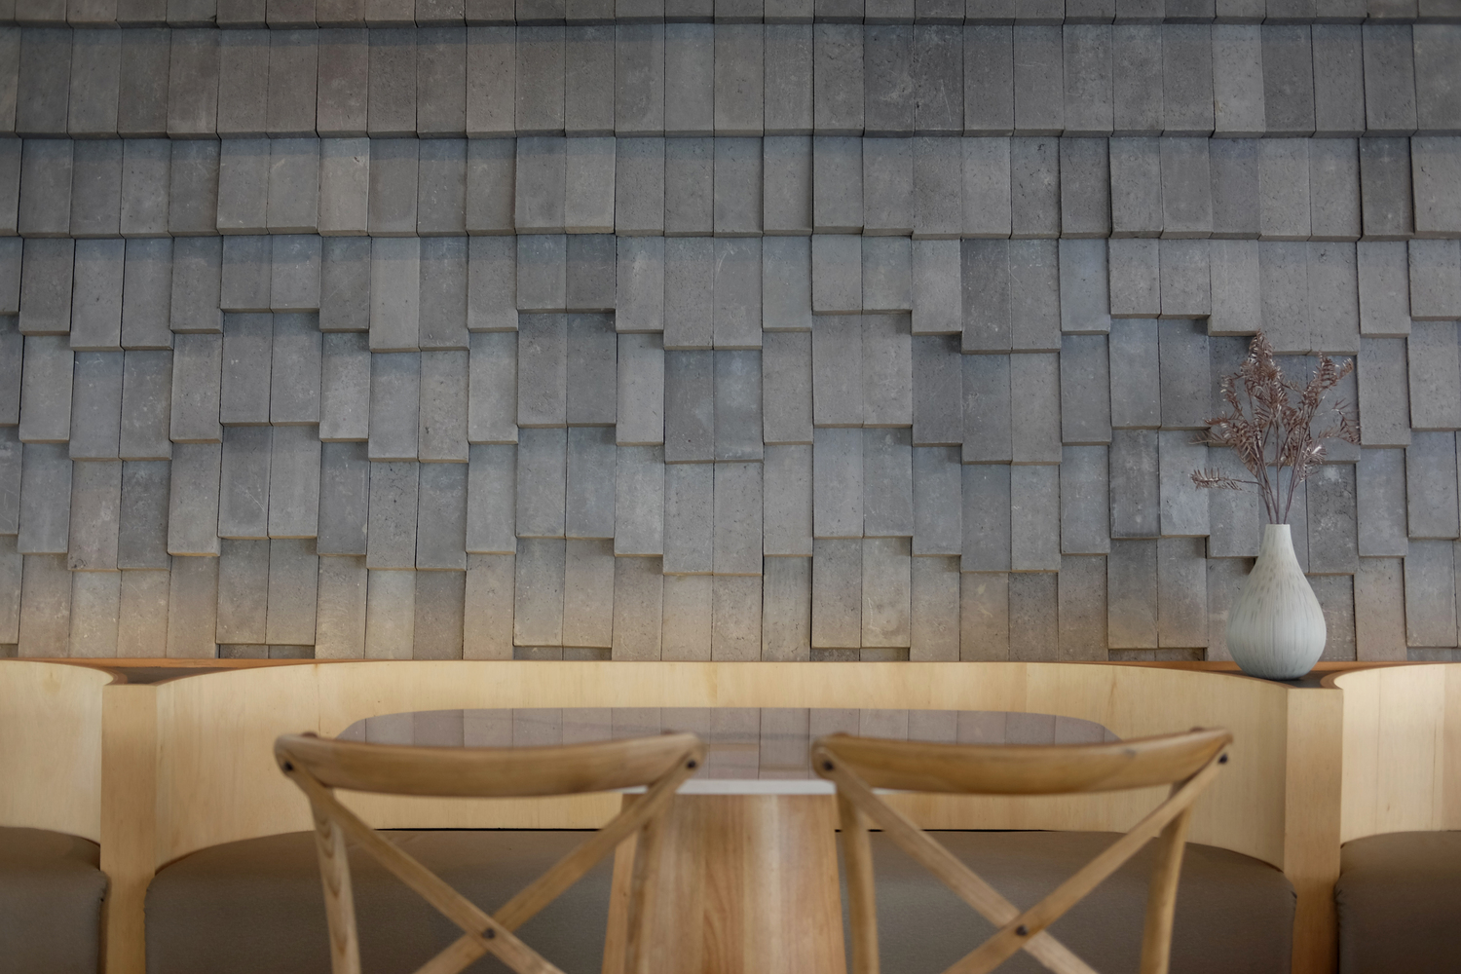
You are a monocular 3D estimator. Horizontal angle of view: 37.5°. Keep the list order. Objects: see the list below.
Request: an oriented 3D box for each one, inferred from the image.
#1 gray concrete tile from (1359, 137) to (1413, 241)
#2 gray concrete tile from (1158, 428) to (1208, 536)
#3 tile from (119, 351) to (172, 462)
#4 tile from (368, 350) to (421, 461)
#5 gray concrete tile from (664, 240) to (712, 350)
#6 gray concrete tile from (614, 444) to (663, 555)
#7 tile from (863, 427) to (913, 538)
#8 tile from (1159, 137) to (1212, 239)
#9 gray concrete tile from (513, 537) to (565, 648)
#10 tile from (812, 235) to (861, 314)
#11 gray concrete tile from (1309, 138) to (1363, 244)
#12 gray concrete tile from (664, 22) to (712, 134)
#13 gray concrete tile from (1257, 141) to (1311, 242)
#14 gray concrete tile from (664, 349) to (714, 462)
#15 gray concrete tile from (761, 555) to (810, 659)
[{"bbox_3d":[1.264,-0.579,4.166,0.096,0.197,0.040,0,-8,0],"label":"gray concrete tile"},{"bbox_3d":[0.891,-0.007,4.257,0.098,0.216,0.050,0,-7,1],"label":"gray concrete tile"},{"bbox_3d":[-1.161,-0.162,4.294,0.099,0.219,0.050,0,-7,1],"label":"tile"},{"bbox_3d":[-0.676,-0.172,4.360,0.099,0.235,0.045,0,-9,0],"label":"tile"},{"bbox_3d":[-0.079,-0.373,4.189,0.095,0.215,0.043,0,-9,0],"label":"gray concrete tile"},{"bbox_3d":[-0.184,0.020,4.365,0.099,0.240,0.042,0,-9,0],"label":"gray concrete tile"},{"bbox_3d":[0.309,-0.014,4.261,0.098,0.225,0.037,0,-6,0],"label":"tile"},{"bbox_3d":[0.915,-0.613,4.338,0.099,0.215,0.043,0,-7,1],"label":"tile"},{"bbox_3d":[-0.370,0.205,4.189,0.095,0.215,0.043,0,-9,0],"label":"gray concrete tile"},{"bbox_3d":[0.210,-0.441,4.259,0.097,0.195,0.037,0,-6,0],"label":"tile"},{"bbox_3d":[1.186,-0.585,4.237,0.098,0.199,0.050,0,-7,1],"label":"gray concrete tile"},{"bbox_3d":[-0.079,-0.784,4.160,0.096,0.210,0.040,0,-8,0],"label":"gray concrete tile"},{"bbox_3d":[1.111,-0.606,4.335,0.099,0.215,0.043,0,-7,1],"label":"gray concrete tile"},{"bbox_3d":[-0.085,-0.164,4.385,0.100,0.222,0.044,0,-6,0],"label":"gray concrete tile"},{"bbox_3d":[0.108,0.246,4.189,0.095,0.215,0.043,0,-9,0],"label":"gray concrete tile"}]

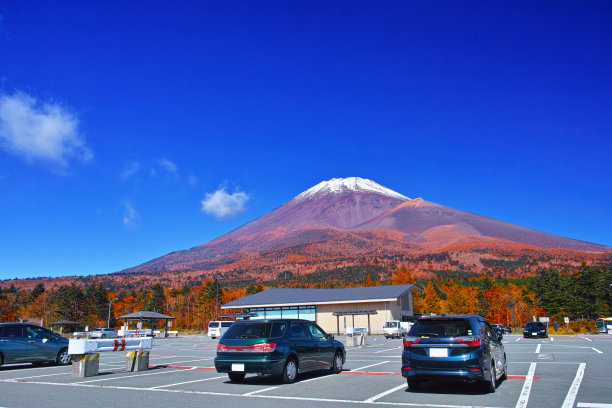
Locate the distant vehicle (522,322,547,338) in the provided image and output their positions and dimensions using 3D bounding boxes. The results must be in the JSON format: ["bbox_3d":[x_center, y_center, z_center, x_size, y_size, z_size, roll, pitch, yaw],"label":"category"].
[{"bbox_3d":[20.427,11.139,42.359,1.780,1.420,4.550,-8,-16,26],"label":"distant vehicle"}]

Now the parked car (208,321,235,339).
[{"bbox_3d":[-9.447,14.753,55.901,1.700,1.980,4.700,-8,-16,25],"label":"parked car"}]

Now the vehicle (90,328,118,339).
[{"bbox_3d":[-26.292,17.080,63.147,1.730,1.450,4.550,-8,-16,25],"label":"vehicle"}]

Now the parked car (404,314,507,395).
[{"bbox_3d":[3.523,3.351,11.039,1.700,1.545,4.400,-8,-16,26],"label":"parked car"}]

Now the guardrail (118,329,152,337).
[{"bbox_3d":[-12.728,9.981,35.382,0.610,1.220,2.670,-8,-16,27],"label":"guardrail"}]

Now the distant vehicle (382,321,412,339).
[{"bbox_3d":[9.049,12.506,47.648,1.490,1.800,3.450,-8,-16,25],"label":"distant vehicle"}]

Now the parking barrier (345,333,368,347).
[{"bbox_3d":[3.484,9.168,32.974,0.580,1.180,2.650,-8,-16,27],"label":"parking barrier"}]

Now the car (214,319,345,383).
[{"bbox_3d":[-0.492,3.929,13.025,1.700,1.515,4.640,-8,-16,27],"label":"car"}]

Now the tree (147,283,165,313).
[{"bbox_3d":[-31.233,21.785,98.658,3.600,10.800,3.600,-1,-14,0],"label":"tree"}]

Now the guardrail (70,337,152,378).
[{"bbox_3d":[-5.972,4.675,14.670,0.640,1.030,2.660,-8,-16,25],"label":"guardrail"}]

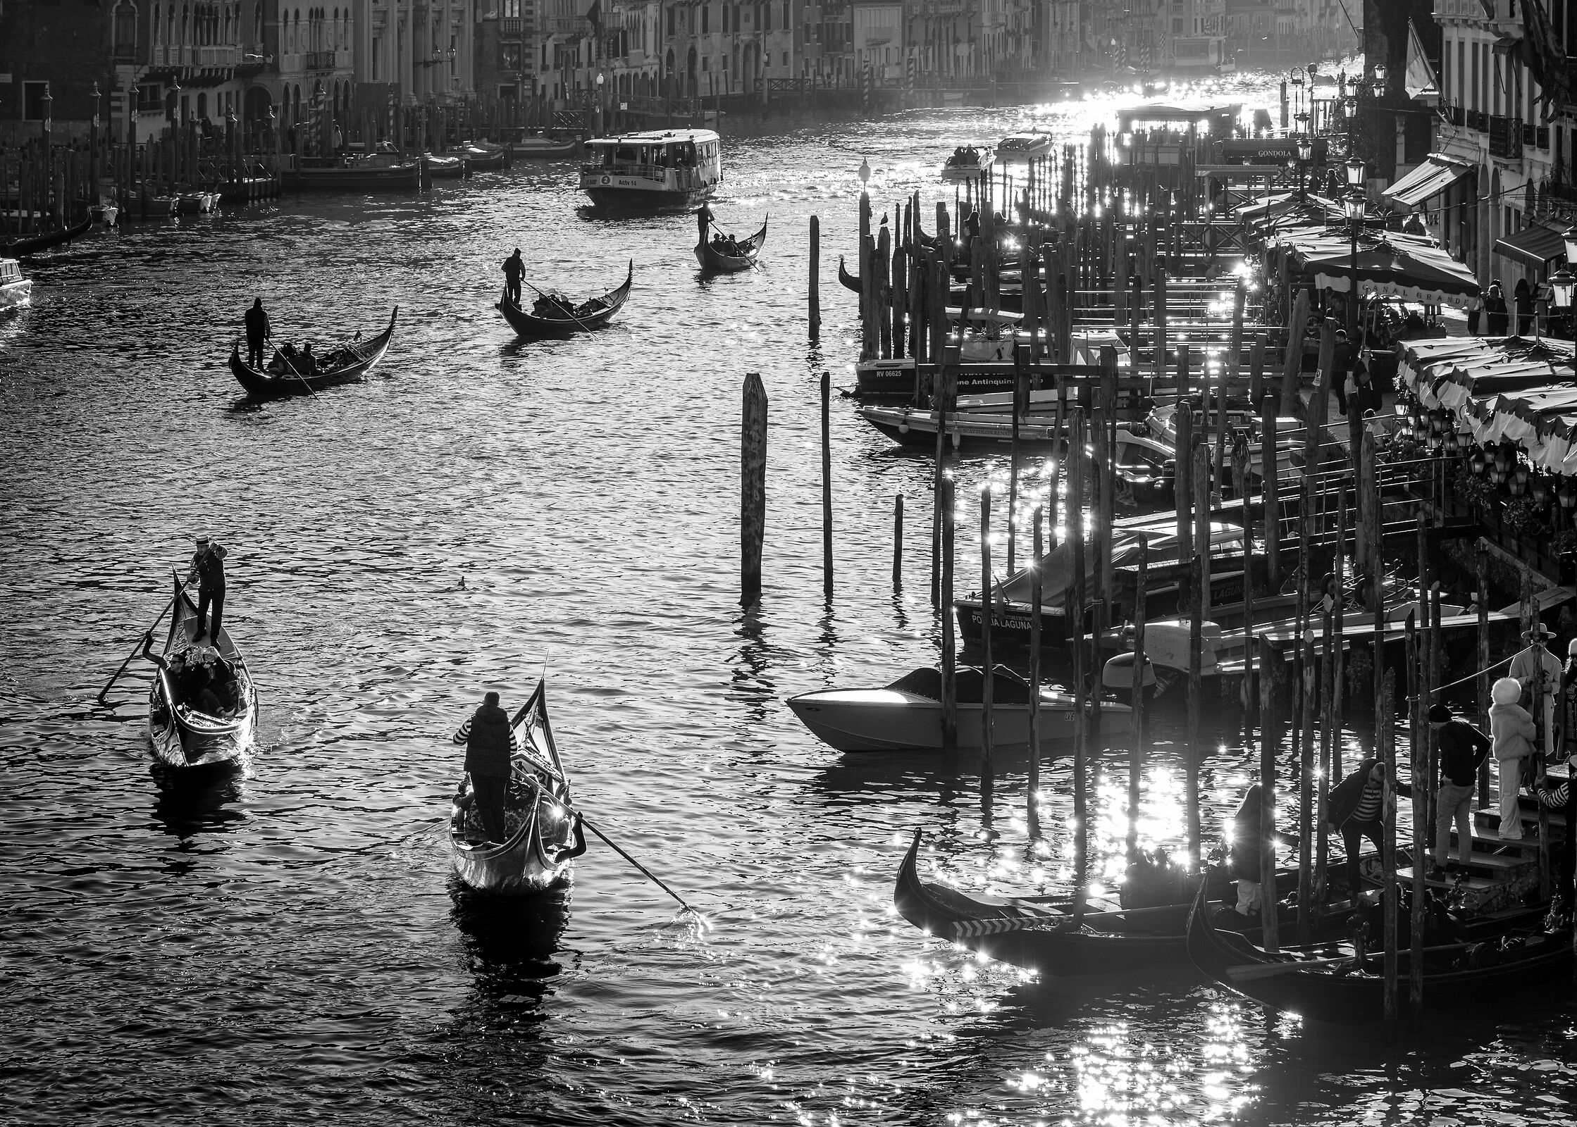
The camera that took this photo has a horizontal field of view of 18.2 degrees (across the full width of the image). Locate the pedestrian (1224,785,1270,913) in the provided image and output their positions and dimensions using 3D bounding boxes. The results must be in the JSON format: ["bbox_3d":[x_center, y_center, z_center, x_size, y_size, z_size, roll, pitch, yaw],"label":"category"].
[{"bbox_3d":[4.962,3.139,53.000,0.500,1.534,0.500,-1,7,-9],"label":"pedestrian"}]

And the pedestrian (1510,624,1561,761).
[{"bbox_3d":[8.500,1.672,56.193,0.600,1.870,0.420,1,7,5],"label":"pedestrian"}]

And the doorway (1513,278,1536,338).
[{"bbox_3d":[17.588,-5.968,117.978,0.500,1.660,0.350,2,7,15],"label":"doorway"}]

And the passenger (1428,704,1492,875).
[{"bbox_3d":[7.179,2.436,52.700,0.600,1.878,0.480,-5,8,-38],"label":"passenger"}]

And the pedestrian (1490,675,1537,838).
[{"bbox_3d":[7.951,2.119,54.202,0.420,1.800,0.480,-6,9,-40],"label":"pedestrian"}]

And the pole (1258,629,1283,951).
[{"bbox_3d":[4.836,2.553,49.589,0.147,3.630,0.147,-2,7,0],"label":"pole"}]

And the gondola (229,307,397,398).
[{"bbox_3d":[-11.605,-5.221,122.399,1.450,1.700,10.800,2,7,16],"label":"gondola"}]

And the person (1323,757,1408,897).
[{"bbox_3d":[6.291,2.891,53.800,0.750,1.543,0.750,5,8,38],"label":"person"}]

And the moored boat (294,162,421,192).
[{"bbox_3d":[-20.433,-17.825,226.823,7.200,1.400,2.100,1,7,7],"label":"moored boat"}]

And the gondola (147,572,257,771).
[{"bbox_3d":[-8.411,1.481,71.117,1.450,1.600,10.769,-1,7,-6],"label":"gondola"}]

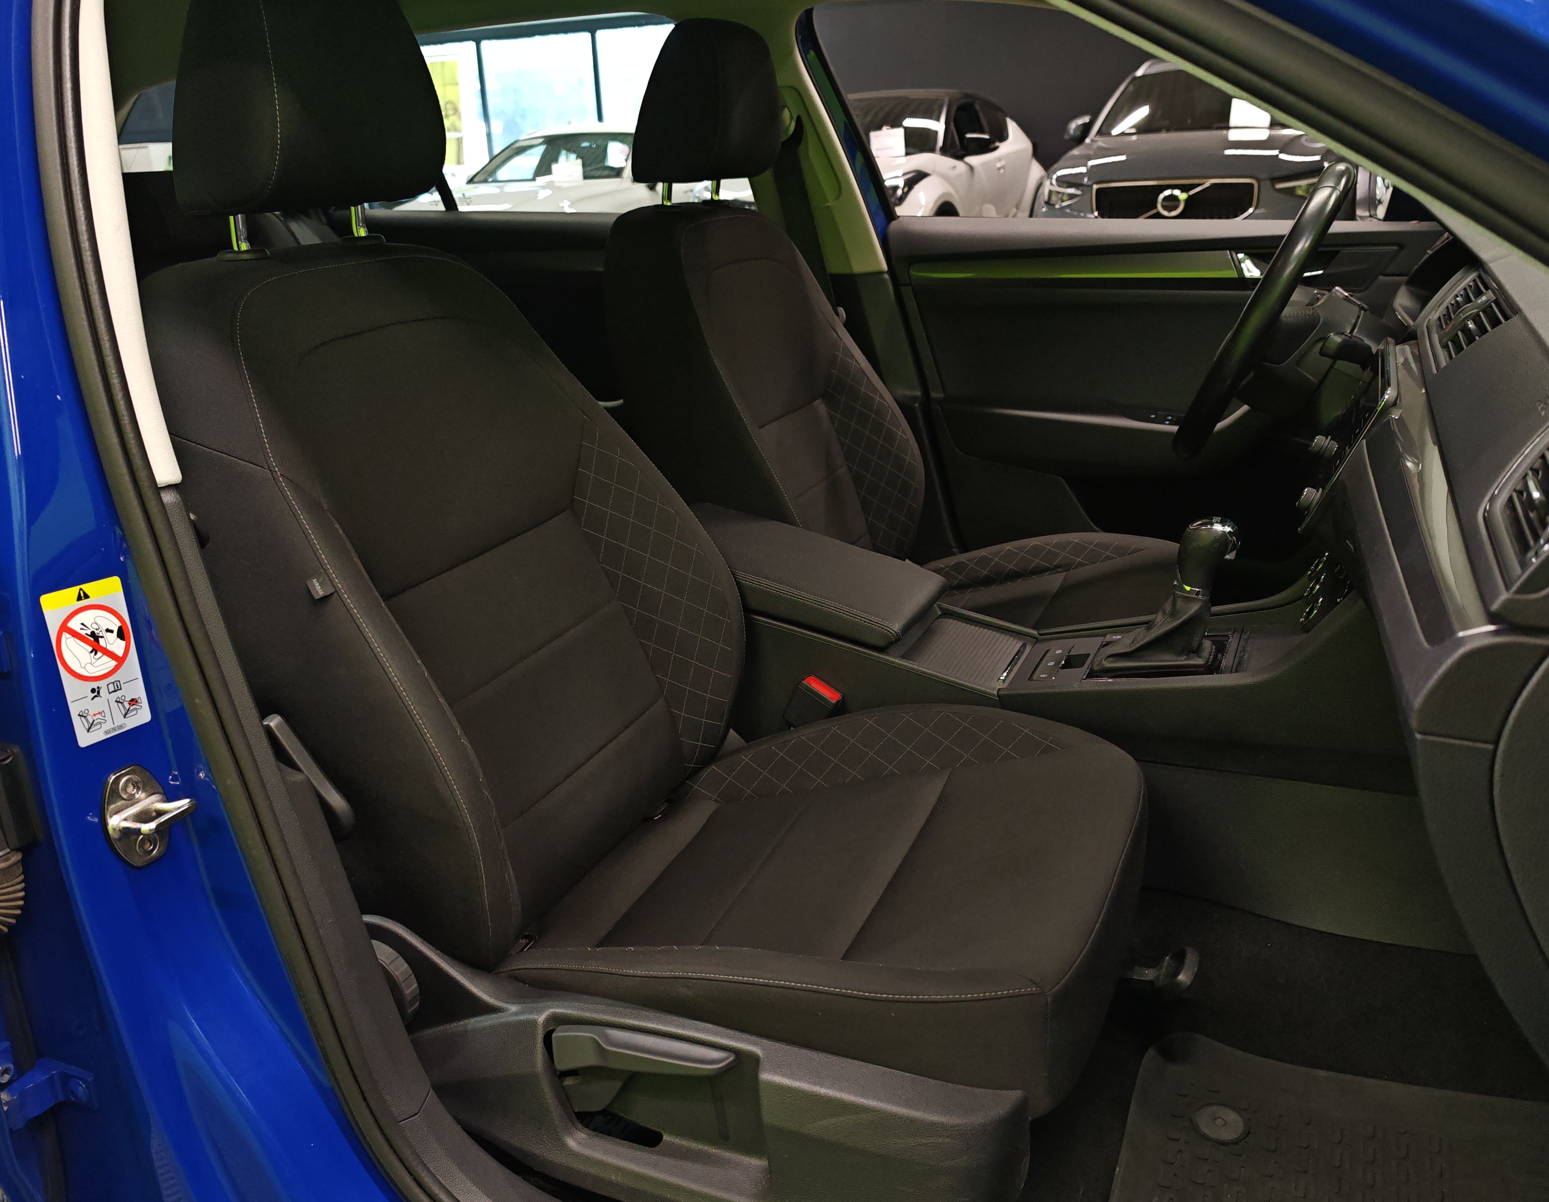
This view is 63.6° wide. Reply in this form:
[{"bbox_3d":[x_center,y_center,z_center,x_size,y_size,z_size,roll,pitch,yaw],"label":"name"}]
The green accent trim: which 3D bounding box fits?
[{"bbox_3d":[0.452,-0.518,1.934,0.510,0.040,0.022,7,22,24],"label":"green accent trim"}]

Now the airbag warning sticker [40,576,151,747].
[{"bbox_3d":[-0.461,0.041,0.850,0.003,0.106,0.053,4,18,32],"label":"airbag warning sticker"}]

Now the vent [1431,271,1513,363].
[{"bbox_3d":[0.620,-0.258,1.120,0.028,0.062,0.240,46,31,4],"label":"vent"}]

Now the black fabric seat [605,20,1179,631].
[{"bbox_3d":[0.178,-0.292,1.772,0.840,1.020,0.530,7,22,24],"label":"black fabric seat"}]

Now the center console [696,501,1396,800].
[{"bbox_3d":[0.216,0.010,1.417,0.890,0.270,0.230,7,22,24],"label":"center console"}]

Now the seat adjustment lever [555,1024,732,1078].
[{"bbox_3d":[-0.098,0.332,0.922,0.147,0.036,0.030,-5,17,27],"label":"seat adjustment lever"}]

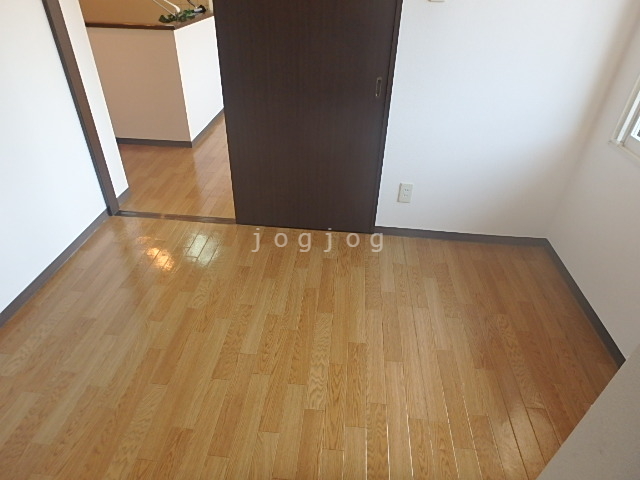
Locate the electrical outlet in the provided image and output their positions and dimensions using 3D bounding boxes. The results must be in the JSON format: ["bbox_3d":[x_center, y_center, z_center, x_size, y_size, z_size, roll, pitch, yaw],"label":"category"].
[{"bbox_3d":[0.492,-0.271,2.230,0.070,0.120,0.012,4,35,3],"label":"electrical outlet"}]

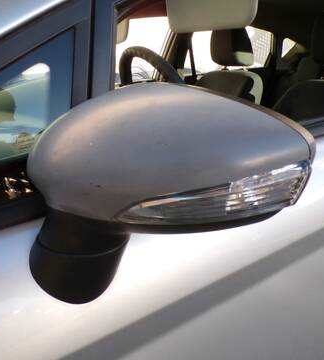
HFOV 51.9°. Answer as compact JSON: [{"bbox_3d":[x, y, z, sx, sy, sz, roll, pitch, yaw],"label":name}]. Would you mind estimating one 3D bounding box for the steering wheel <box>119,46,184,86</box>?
[{"bbox_3d":[-0.019,-0.166,0.891,0.100,0.375,0.375,-32,30,-17],"label":"steering wheel"}]

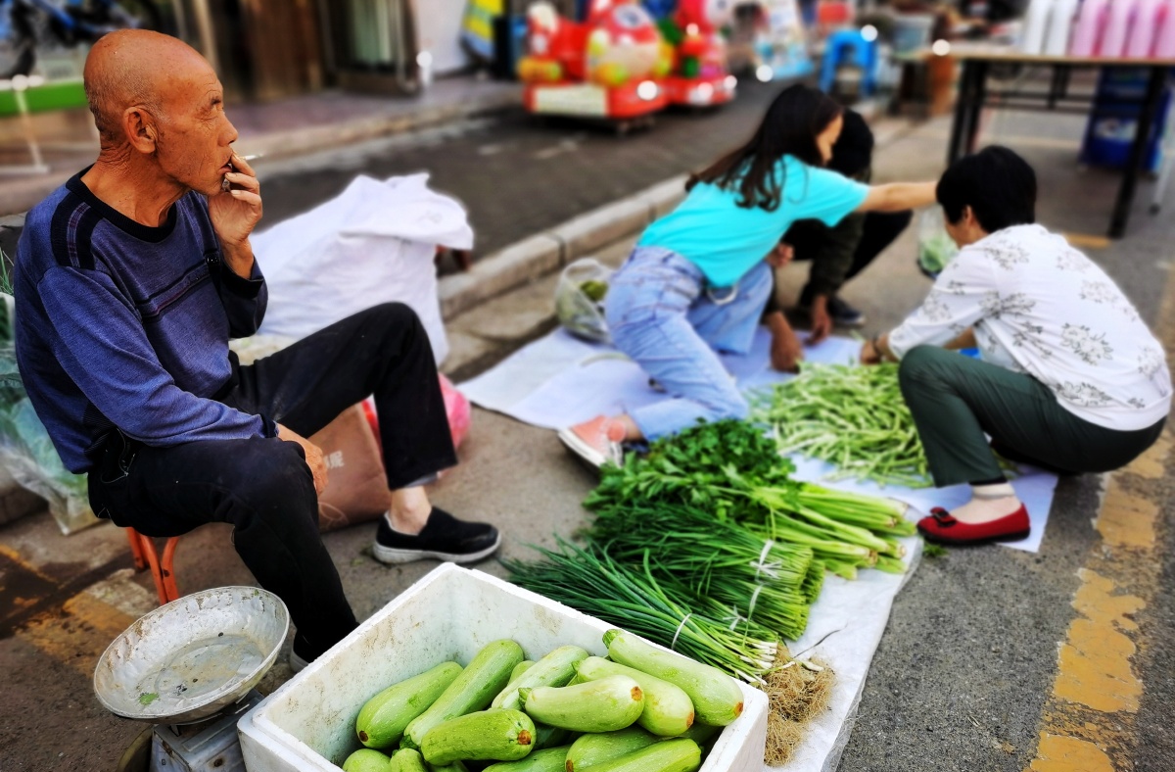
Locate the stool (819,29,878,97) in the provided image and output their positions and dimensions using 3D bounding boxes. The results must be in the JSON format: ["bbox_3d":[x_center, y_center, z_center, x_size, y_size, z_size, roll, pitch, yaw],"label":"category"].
[{"bbox_3d":[1.915,-2.345,6.709,0.340,0.450,0.340,3,27,5],"label":"stool"}]

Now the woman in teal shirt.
[{"bbox_3d":[0.435,-0.346,2.465,1.090,0.860,0.520,-10,28,-19],"label":"woman in teal shirt"}]

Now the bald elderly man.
[{"bbox_3d":[-0.550,-0.021,1.565,0.750,1.080,0.540,-2,27,-4],"label":"bald elderly man"}]

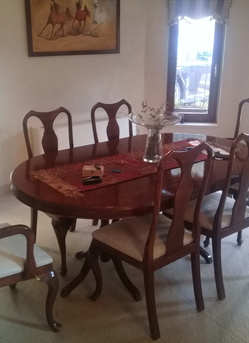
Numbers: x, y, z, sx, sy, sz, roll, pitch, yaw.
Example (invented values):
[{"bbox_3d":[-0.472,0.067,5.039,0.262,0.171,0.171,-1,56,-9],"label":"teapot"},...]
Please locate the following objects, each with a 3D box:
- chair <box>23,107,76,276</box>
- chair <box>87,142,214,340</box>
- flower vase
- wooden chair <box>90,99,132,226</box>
[{"bbox_3d":[-0.391,0.105,2.912,0.510,1.037,0.550,-16,25,-40],"label":"chair"},{"bbox_3d":[0.153,0.311,2.321,0.510,1.037,0.550,-14,24,-37],"label":"chair"},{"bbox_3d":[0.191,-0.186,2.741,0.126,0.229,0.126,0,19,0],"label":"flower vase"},{"bbox_3d":[0.054,-0.005,3.248,0.510,1.037,0.550,-15,24,-39],"label":"wooden chair"}]

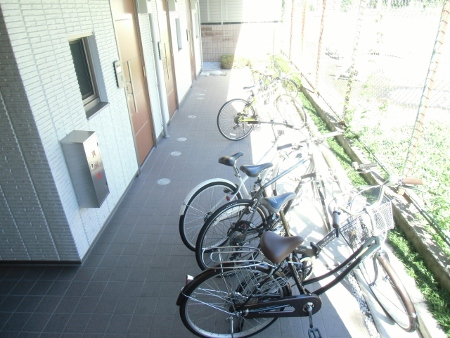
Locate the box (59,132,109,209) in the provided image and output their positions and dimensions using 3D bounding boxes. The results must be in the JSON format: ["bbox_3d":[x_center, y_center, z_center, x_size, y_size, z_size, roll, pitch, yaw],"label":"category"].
[{"bbox_3d":[-1.162,0.010,2.647,0.178,0.615,0.240,-1,27,2],"label":"box"}]

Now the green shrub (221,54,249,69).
[{"bbox_3d":[0.350,-3.988,11.598,1.000,0.450,0.650,-1,27,2],"label":"green shrub"}]

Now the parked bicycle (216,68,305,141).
[{"bbox_3d":[0.618,-1.069,5.168,1.640,1.050,0.540,-12,29,-20],"label":"parked bicycle"}]

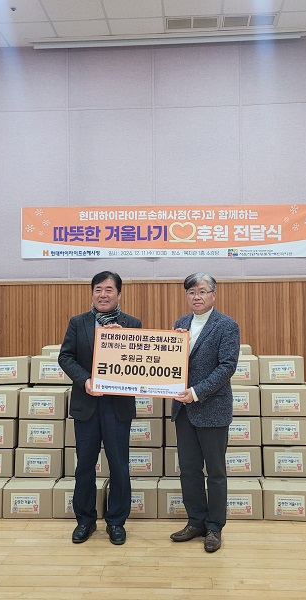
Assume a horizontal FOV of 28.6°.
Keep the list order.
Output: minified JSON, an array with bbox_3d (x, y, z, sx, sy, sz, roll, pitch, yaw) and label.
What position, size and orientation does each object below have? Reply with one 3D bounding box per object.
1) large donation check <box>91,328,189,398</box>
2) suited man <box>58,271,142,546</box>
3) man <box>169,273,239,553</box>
[{"bbox_3d":[-0.076,0.384,3.660,0.585,0.415,0.015,3,-6,-5],"label":"large donation check"},{"bbox_3d":[-0.339,0.663,3.840,0.530,1.700,0.400,0,-2,-7],"label":"suited man"},{"bbox_3d":[0.326,0.664,3.770,0.460,1.690,0.400,-1,-2,23],"label":"man"}]

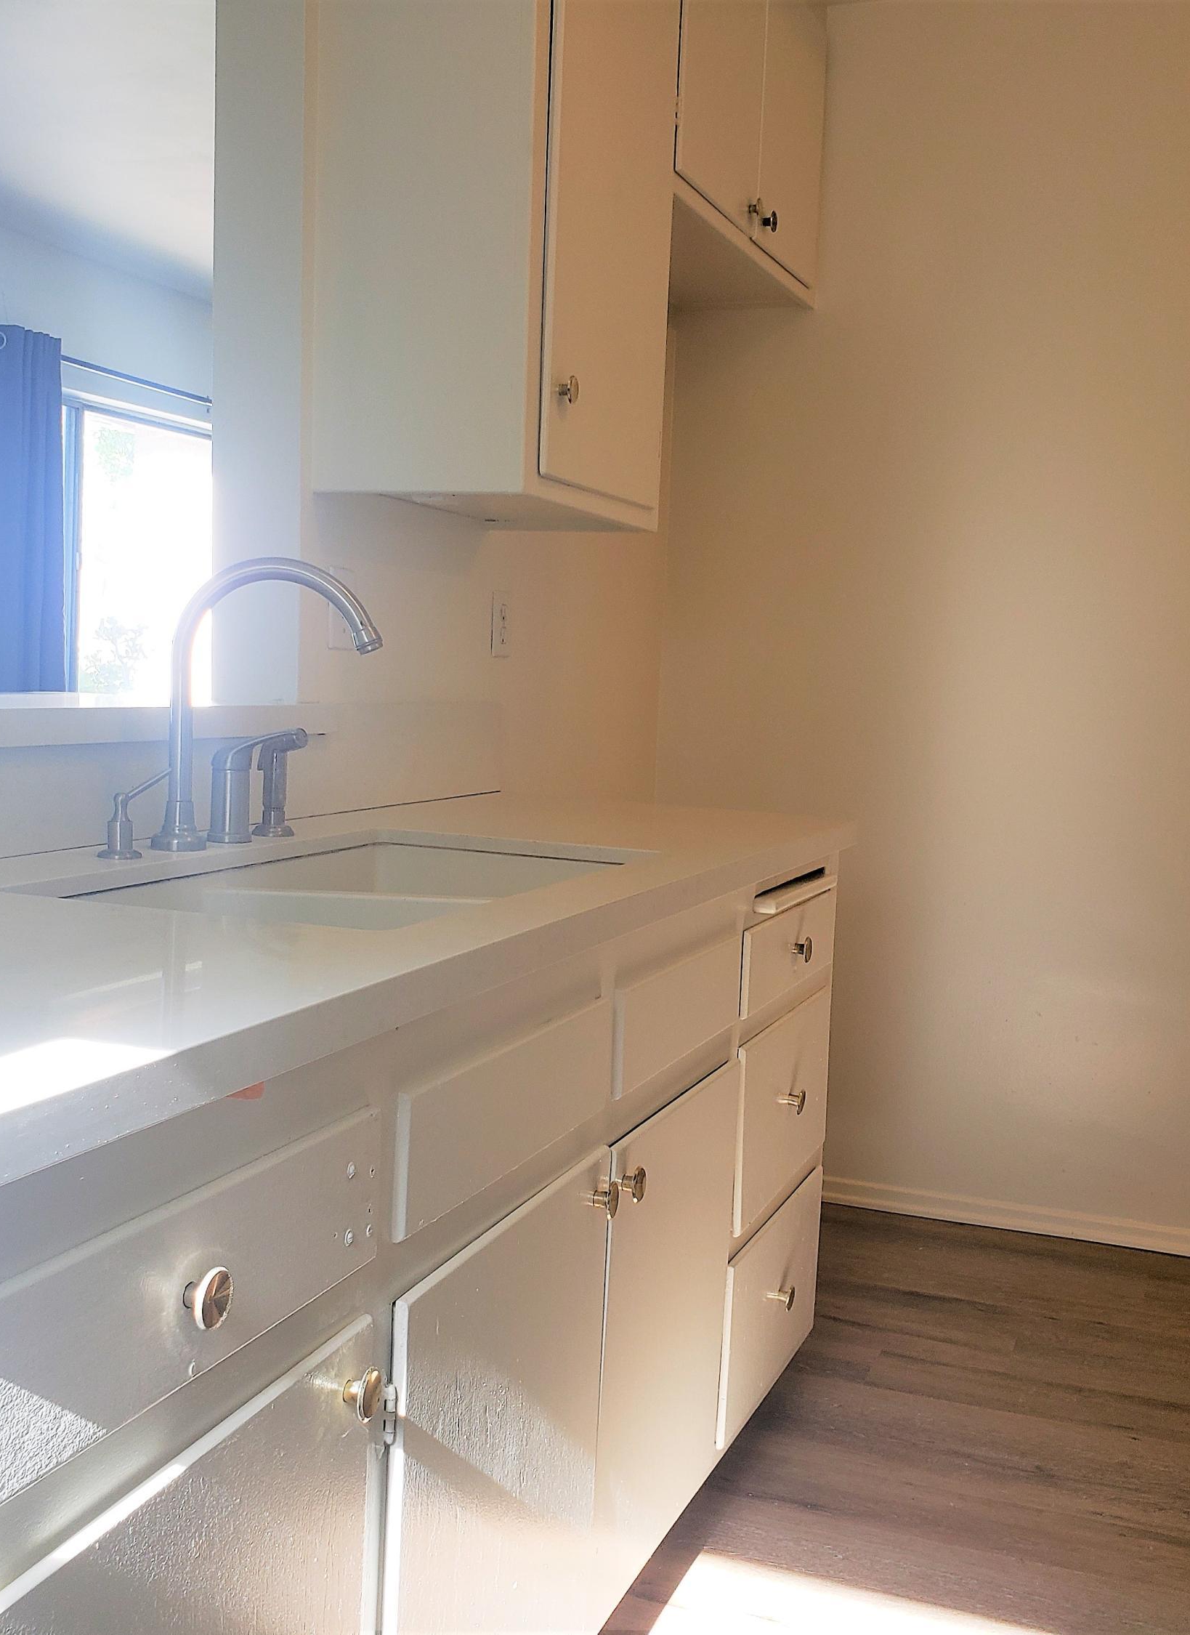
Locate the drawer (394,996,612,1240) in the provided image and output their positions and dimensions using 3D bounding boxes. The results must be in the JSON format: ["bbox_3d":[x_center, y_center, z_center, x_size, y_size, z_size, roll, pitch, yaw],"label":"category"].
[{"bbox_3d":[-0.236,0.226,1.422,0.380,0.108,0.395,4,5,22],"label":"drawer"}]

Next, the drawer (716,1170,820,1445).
[{"bbox_3d":[0.052,0.630,2.267,0.420,0.234,0.447,4,5,22],"label":"drawer"}]

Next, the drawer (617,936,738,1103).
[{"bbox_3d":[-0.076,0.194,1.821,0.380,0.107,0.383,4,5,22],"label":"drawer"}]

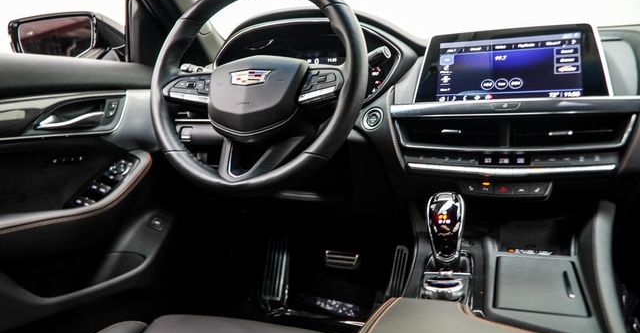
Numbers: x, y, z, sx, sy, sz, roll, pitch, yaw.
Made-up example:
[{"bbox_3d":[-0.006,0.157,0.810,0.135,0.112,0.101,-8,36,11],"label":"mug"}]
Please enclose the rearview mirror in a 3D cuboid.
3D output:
[{"bbox_3d":[-0.562,-0.277,1.112,0.245,0.132,0.125,-1,13,8],"label":"rearview mirror"}]

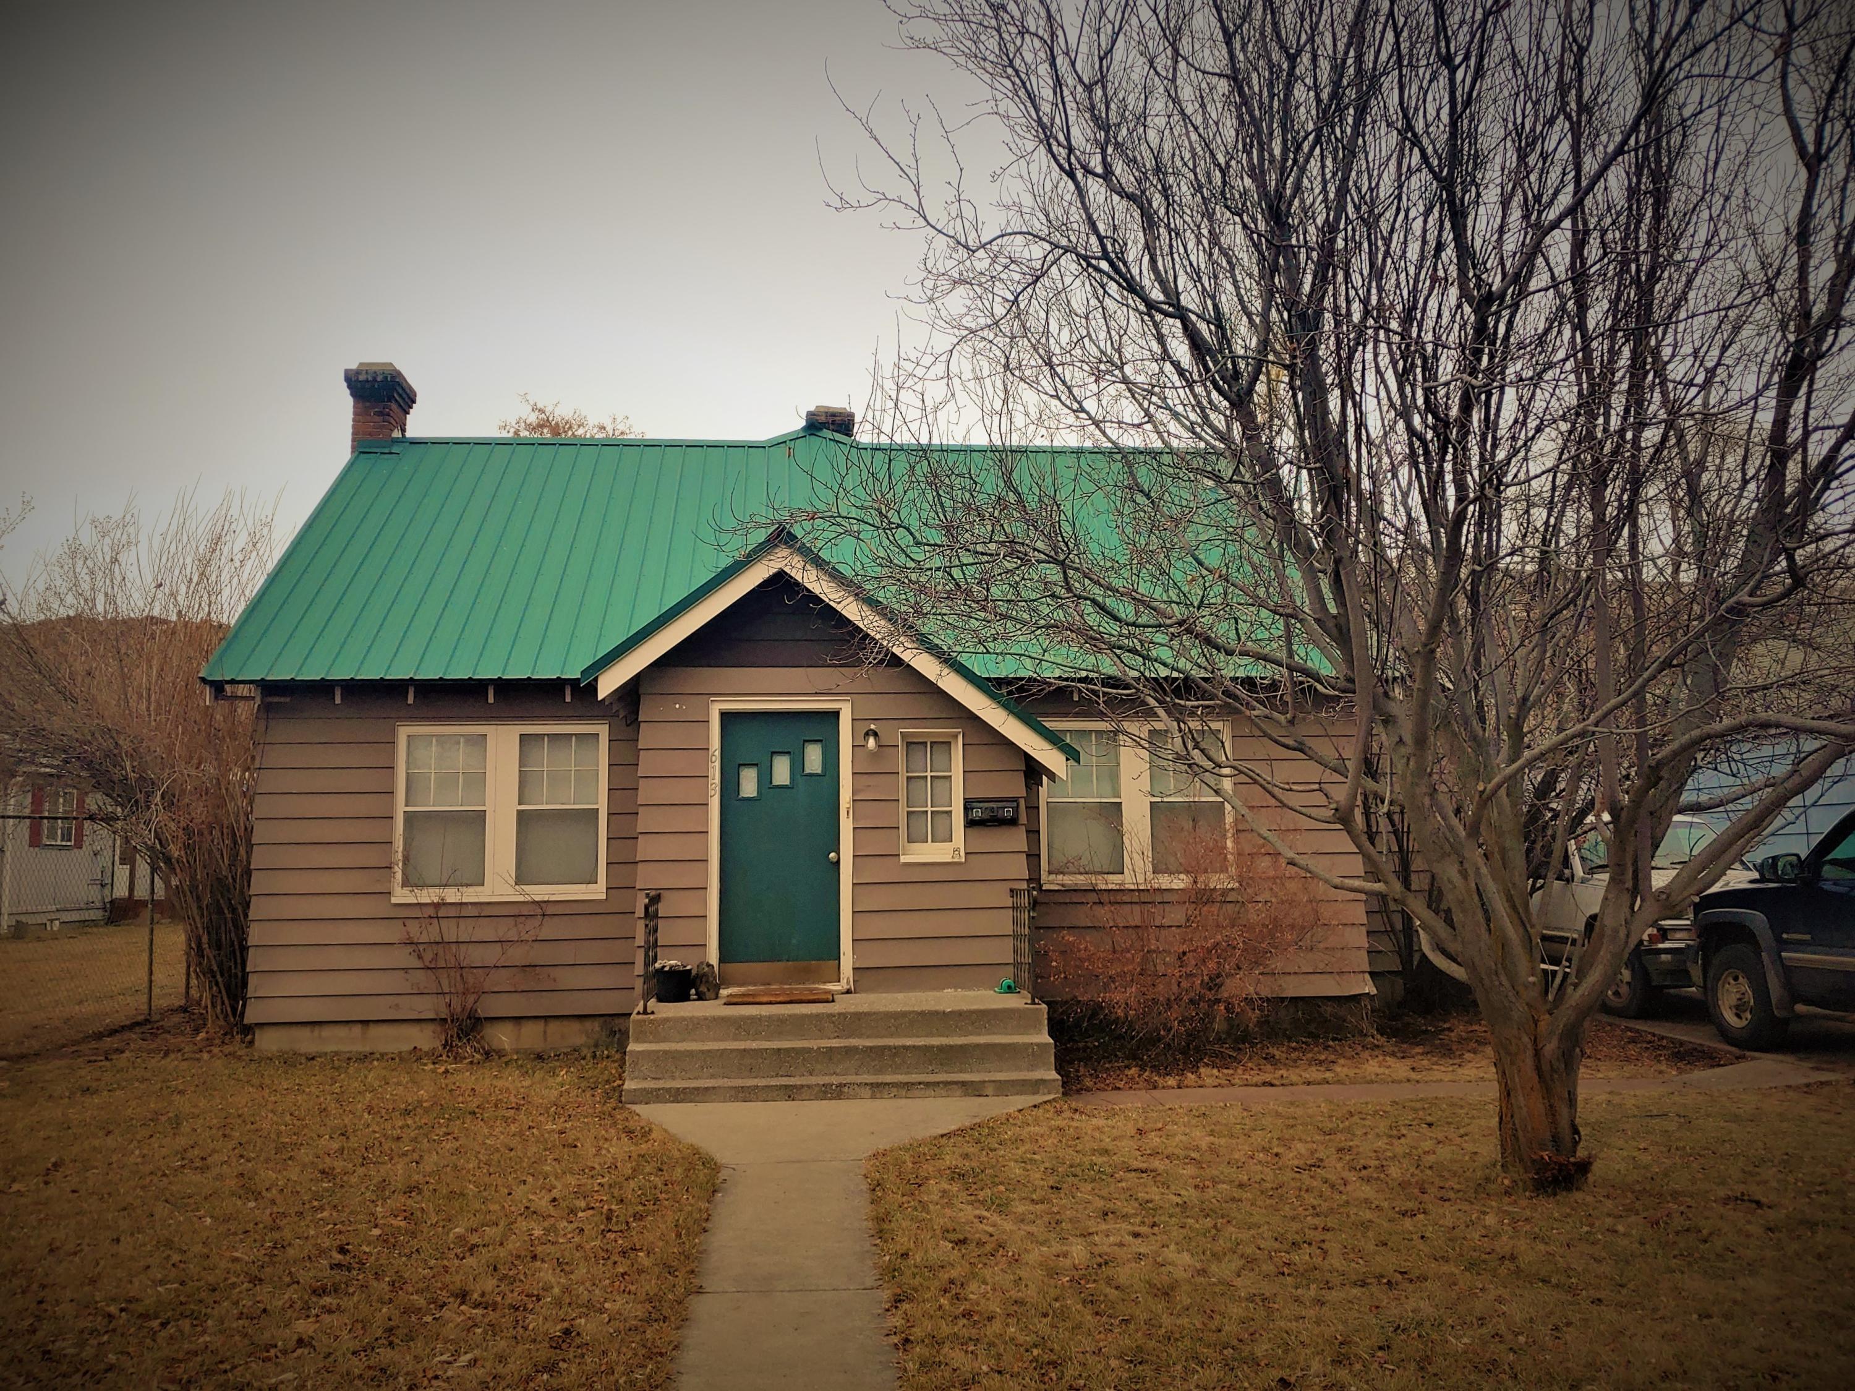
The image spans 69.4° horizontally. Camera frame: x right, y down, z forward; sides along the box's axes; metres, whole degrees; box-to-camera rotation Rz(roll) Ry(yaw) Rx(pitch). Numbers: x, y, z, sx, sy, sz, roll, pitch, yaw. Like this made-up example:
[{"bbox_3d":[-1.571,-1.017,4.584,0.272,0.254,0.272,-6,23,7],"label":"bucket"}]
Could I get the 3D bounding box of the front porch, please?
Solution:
[{"bbox_3d":[-0.570,2.360,9.100,2.740,0.480,1.570,0,-6,-5],"label":"front porch"}]

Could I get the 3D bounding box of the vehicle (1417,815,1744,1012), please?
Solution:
[{"bbox_3d":[6.744,2.126,13.576,1.880,1.750,4.950,0,-6,-2],"label":"vehicle"}]

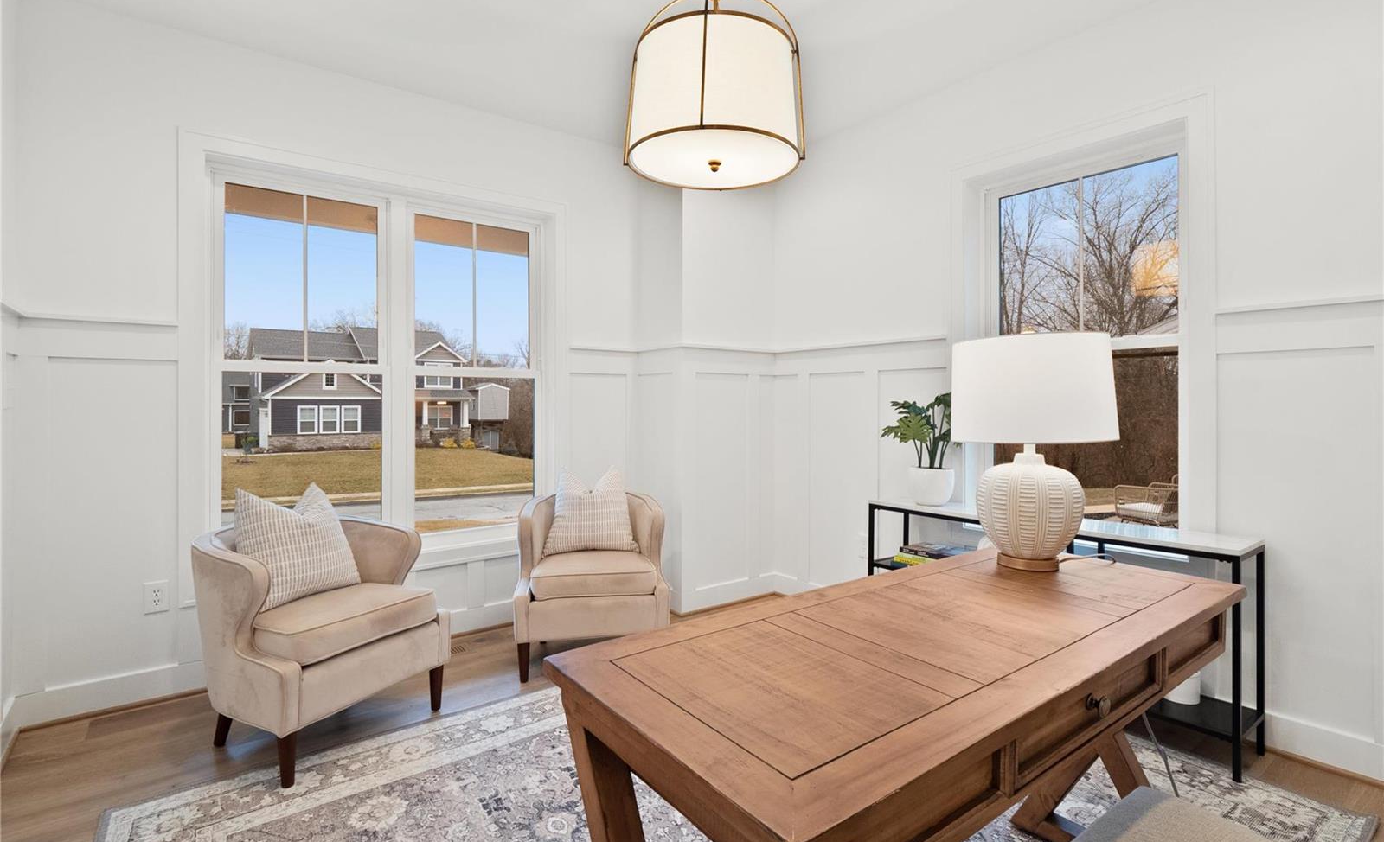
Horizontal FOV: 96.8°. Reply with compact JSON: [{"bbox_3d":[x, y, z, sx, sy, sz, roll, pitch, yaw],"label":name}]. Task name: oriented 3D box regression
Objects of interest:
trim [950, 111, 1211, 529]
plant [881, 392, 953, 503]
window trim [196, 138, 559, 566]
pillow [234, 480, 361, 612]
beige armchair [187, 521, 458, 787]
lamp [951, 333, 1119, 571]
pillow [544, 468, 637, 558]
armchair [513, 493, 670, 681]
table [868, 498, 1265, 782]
[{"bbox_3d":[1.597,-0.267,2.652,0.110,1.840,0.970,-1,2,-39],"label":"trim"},{"bbox_3d":[1.122,0.136,2.903,0.410,0.500,0.390,0,2,21],"label":"plant"},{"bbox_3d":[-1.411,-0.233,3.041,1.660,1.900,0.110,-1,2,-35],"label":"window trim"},{"bbox_3d":[-1.577,0.490,2.452,0.150,0.430,0.430,-18,-7,28],"label":"pillow"},{"bbox_3d":[-1.408,0.781,2.355,0.670,0.740,0.660,1,2,29],"label":"beige armchair"},{"bbox_3d":[0.970,0.088,1.756,0.420,0.645,0.420,1,2,29],"label":"lamp"},{"bbox_3d":[-0.530,0.470,3.205,0.450,0.440,0.150,0,-16,-10],"label":"pillow"},{"bbox_3d":[-0.494,0.760,3.035,0.660,0.740,0.670,0,2,-10],"label":"armchair"},{"bbox_3d":[1.412,0.767,2.551,0.280,0.740,1.370,-1,2,-40],"label":"table"}]

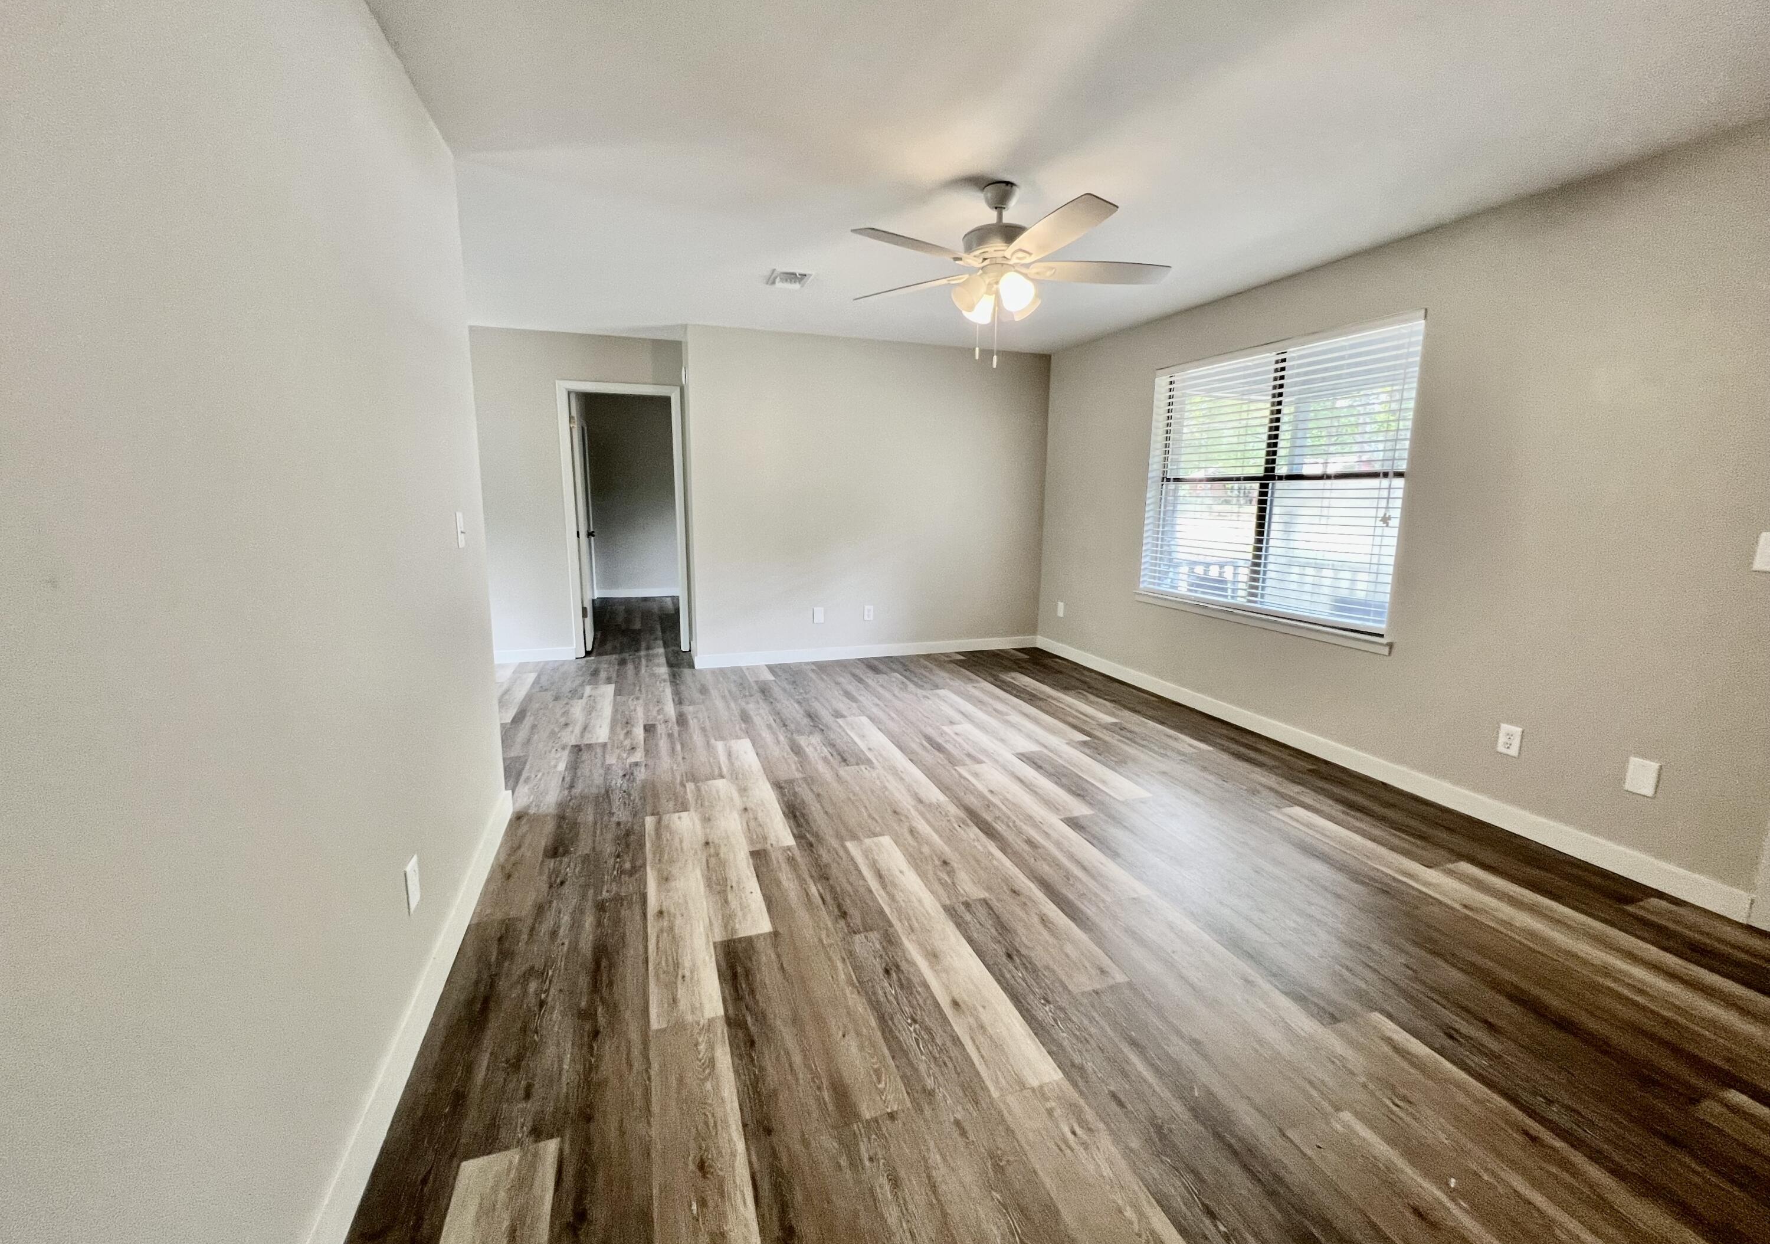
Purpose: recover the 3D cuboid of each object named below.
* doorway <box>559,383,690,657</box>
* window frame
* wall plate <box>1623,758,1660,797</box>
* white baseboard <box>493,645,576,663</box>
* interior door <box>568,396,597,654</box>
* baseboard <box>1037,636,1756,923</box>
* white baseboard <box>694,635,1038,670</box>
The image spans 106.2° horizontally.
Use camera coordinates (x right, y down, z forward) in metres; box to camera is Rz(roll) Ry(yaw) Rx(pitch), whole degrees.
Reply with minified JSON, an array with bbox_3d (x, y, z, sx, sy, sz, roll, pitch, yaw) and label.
[{"bbox_3d":[-2.037,-0.769,5.252,0.862,2.100,0.140,-3,11,-20],"label":"doorway"},{"bbox_3d":[2.128,-0.824,3.865,0.055,1.459,1.638,-3,11,-20],"label":"window frame"},{"bbox_3d":[2.713,0.552,2.374,0.008,0.118,0.072,-3,11,-20],"label":"wall plate"},{"bbox_3d":[-2.741,0.260,5.131,0.640,0.094,0.015,-3,11,-20],"label":"white baseboard"},{"bbox_3d":[-2.535,-0.817,5.601,0.038,2.030,0.760,-3,11,-20],"label":"interior door"},{"bbox_3d":[2.095,0.558,4.075,0.015,0.096,4.166,-3,11,-20],"label":"baseboard"},{"bbox_3d":[-0.025,0.246,5.504,2.970,0.095,0.015,-3,11,-20],"label":"white baseboard"}]

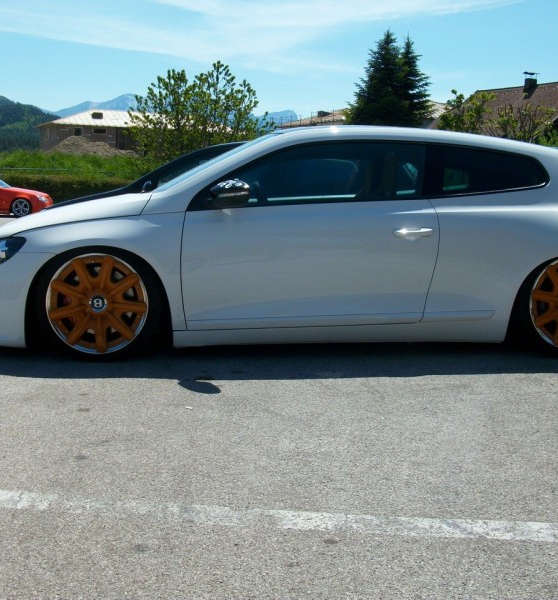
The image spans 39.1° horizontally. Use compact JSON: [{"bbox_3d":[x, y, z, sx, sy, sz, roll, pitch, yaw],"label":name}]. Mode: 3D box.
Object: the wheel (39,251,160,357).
[{"bbox_3d":[-0.940,-0.001,4.124,0.640,0.630,0.225,0,8,-7],"label":"wheel"}]

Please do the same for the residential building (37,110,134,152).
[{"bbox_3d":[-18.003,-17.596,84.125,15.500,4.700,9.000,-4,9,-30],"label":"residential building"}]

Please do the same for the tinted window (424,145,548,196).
[{"bbox_3d":[1.137,-0.707,4.354,0.720,0.320,0.180,0,8,-7],"label":"tinted window"}]

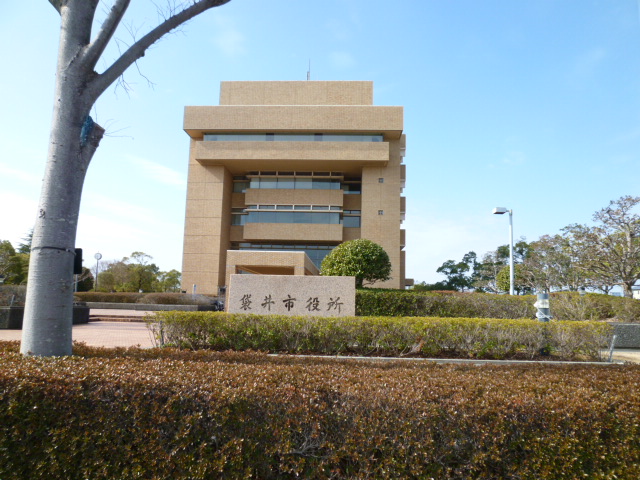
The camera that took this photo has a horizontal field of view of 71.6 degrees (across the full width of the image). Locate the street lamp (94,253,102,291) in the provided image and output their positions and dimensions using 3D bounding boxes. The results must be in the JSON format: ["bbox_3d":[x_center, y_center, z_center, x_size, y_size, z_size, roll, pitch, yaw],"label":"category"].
[{"bbox_3d":[-21.798,3.673,43.200,0.700,4.870,0.400,1,-7,3],"label":"street lamp"}]

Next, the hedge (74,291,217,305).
[{"bbox_3d":[-12.723,4.218,31.704,10.930,0.800,1.500,1,-7,3],"label":"hedge"}]

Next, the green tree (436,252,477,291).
[{"bbox_3d":[16.543,4.908,53.949,4.920,7.050,4.920,1,-7,3],"label":"green tree"}]

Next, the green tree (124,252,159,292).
[{"bbox_3d":[-25.569,5.142,63.423,4.990,6.730,4.990,1,-7,3],"label":"green tree"}]

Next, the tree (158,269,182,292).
[{"bbox_3d":[-23.142,6.944,69.114,4.200,4.680,4.200,1,-7,3],"label":"tree"}]

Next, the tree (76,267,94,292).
[{"bbox_3d":[-29.215,5.289,54.530,3.080,4.070,3.080,1,-7,3],"label":"tree"}]

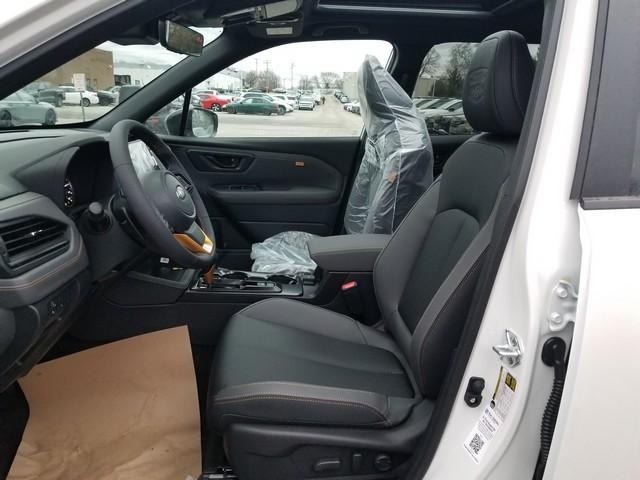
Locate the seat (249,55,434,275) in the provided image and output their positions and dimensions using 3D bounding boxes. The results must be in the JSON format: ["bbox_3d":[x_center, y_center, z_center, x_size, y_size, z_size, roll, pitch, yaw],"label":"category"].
[{"bbox_3d":[0.065,-0.265,1.809,0.660,0.820,0.520,0,17,-2],"label":"seat"}]

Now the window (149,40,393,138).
[{"bbox_3d":[-0.240,-0.641,2.058,1.070,0.420,0.040,0,34,-3],"label":"window"}]

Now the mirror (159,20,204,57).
[{"bbox_3d":[-0.384,-0.563,1.346,0.040,0.073,0.235,9,18,9],"label":"mirror"}]

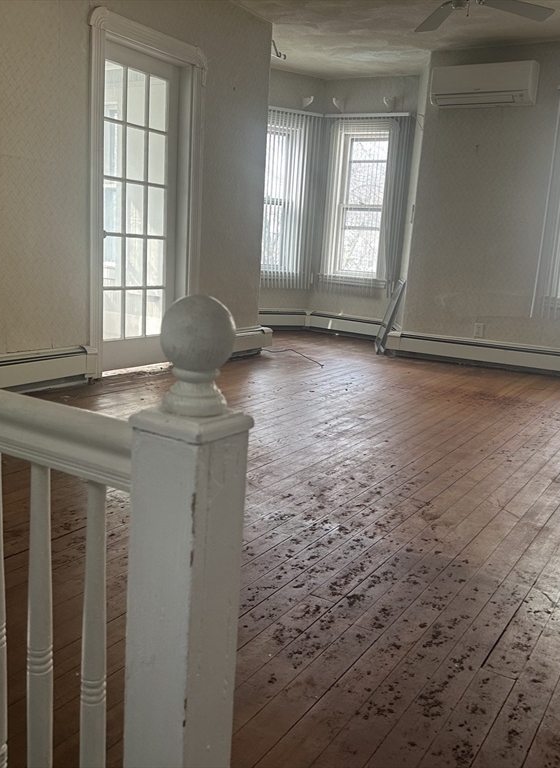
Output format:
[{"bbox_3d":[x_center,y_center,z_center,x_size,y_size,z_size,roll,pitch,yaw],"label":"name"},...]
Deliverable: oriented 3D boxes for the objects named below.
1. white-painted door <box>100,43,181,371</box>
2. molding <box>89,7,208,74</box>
[{"bbox_3d":[-0.988,-1.123,4.751,0.045,2.053,0.814,10,13,31],"label":"white-painted door"},{"bbox_3d":[-0.793,-2.168,4.463,0.040,0.131,1.083,10,13,31],"label":"molding"}]

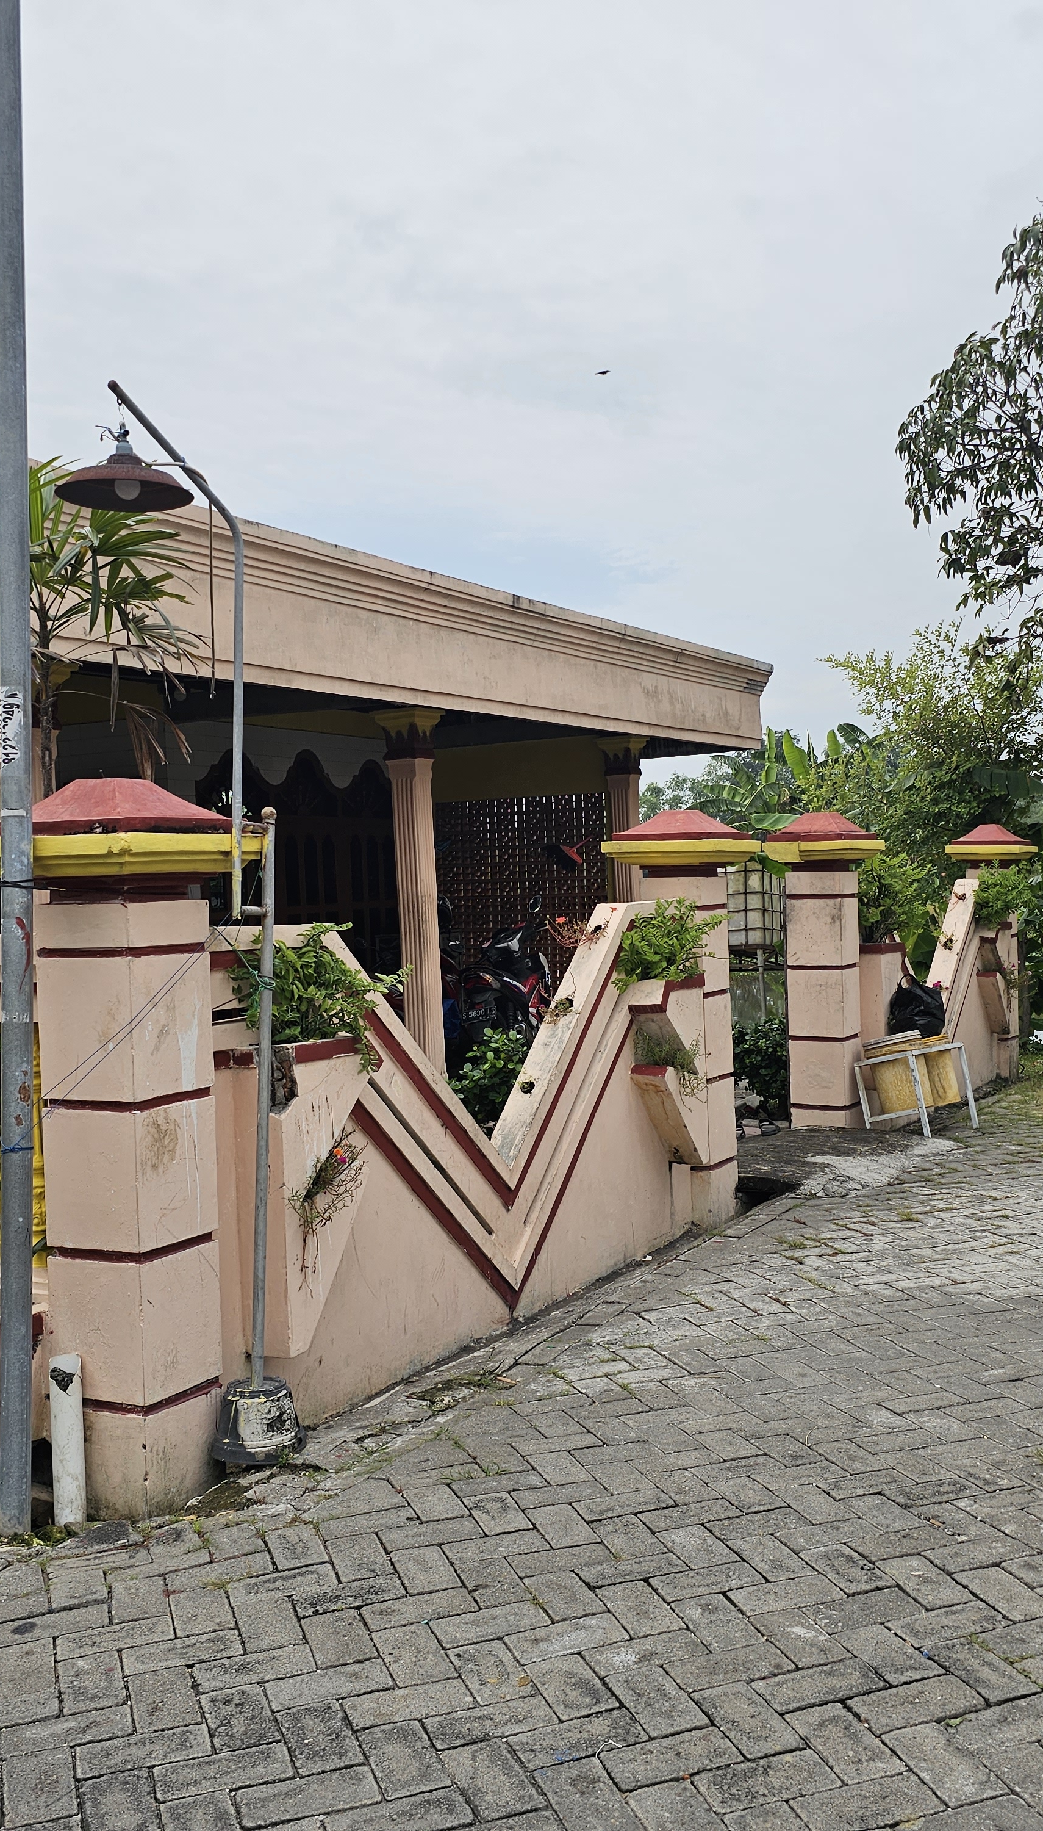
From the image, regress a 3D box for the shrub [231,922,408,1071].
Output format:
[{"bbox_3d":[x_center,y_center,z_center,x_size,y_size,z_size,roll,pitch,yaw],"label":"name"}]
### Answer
[{"bbox_3d":[-0.519,0.208,4.168,0.240,0.355,0.450,-1,2,28],"label":"shrub"}]

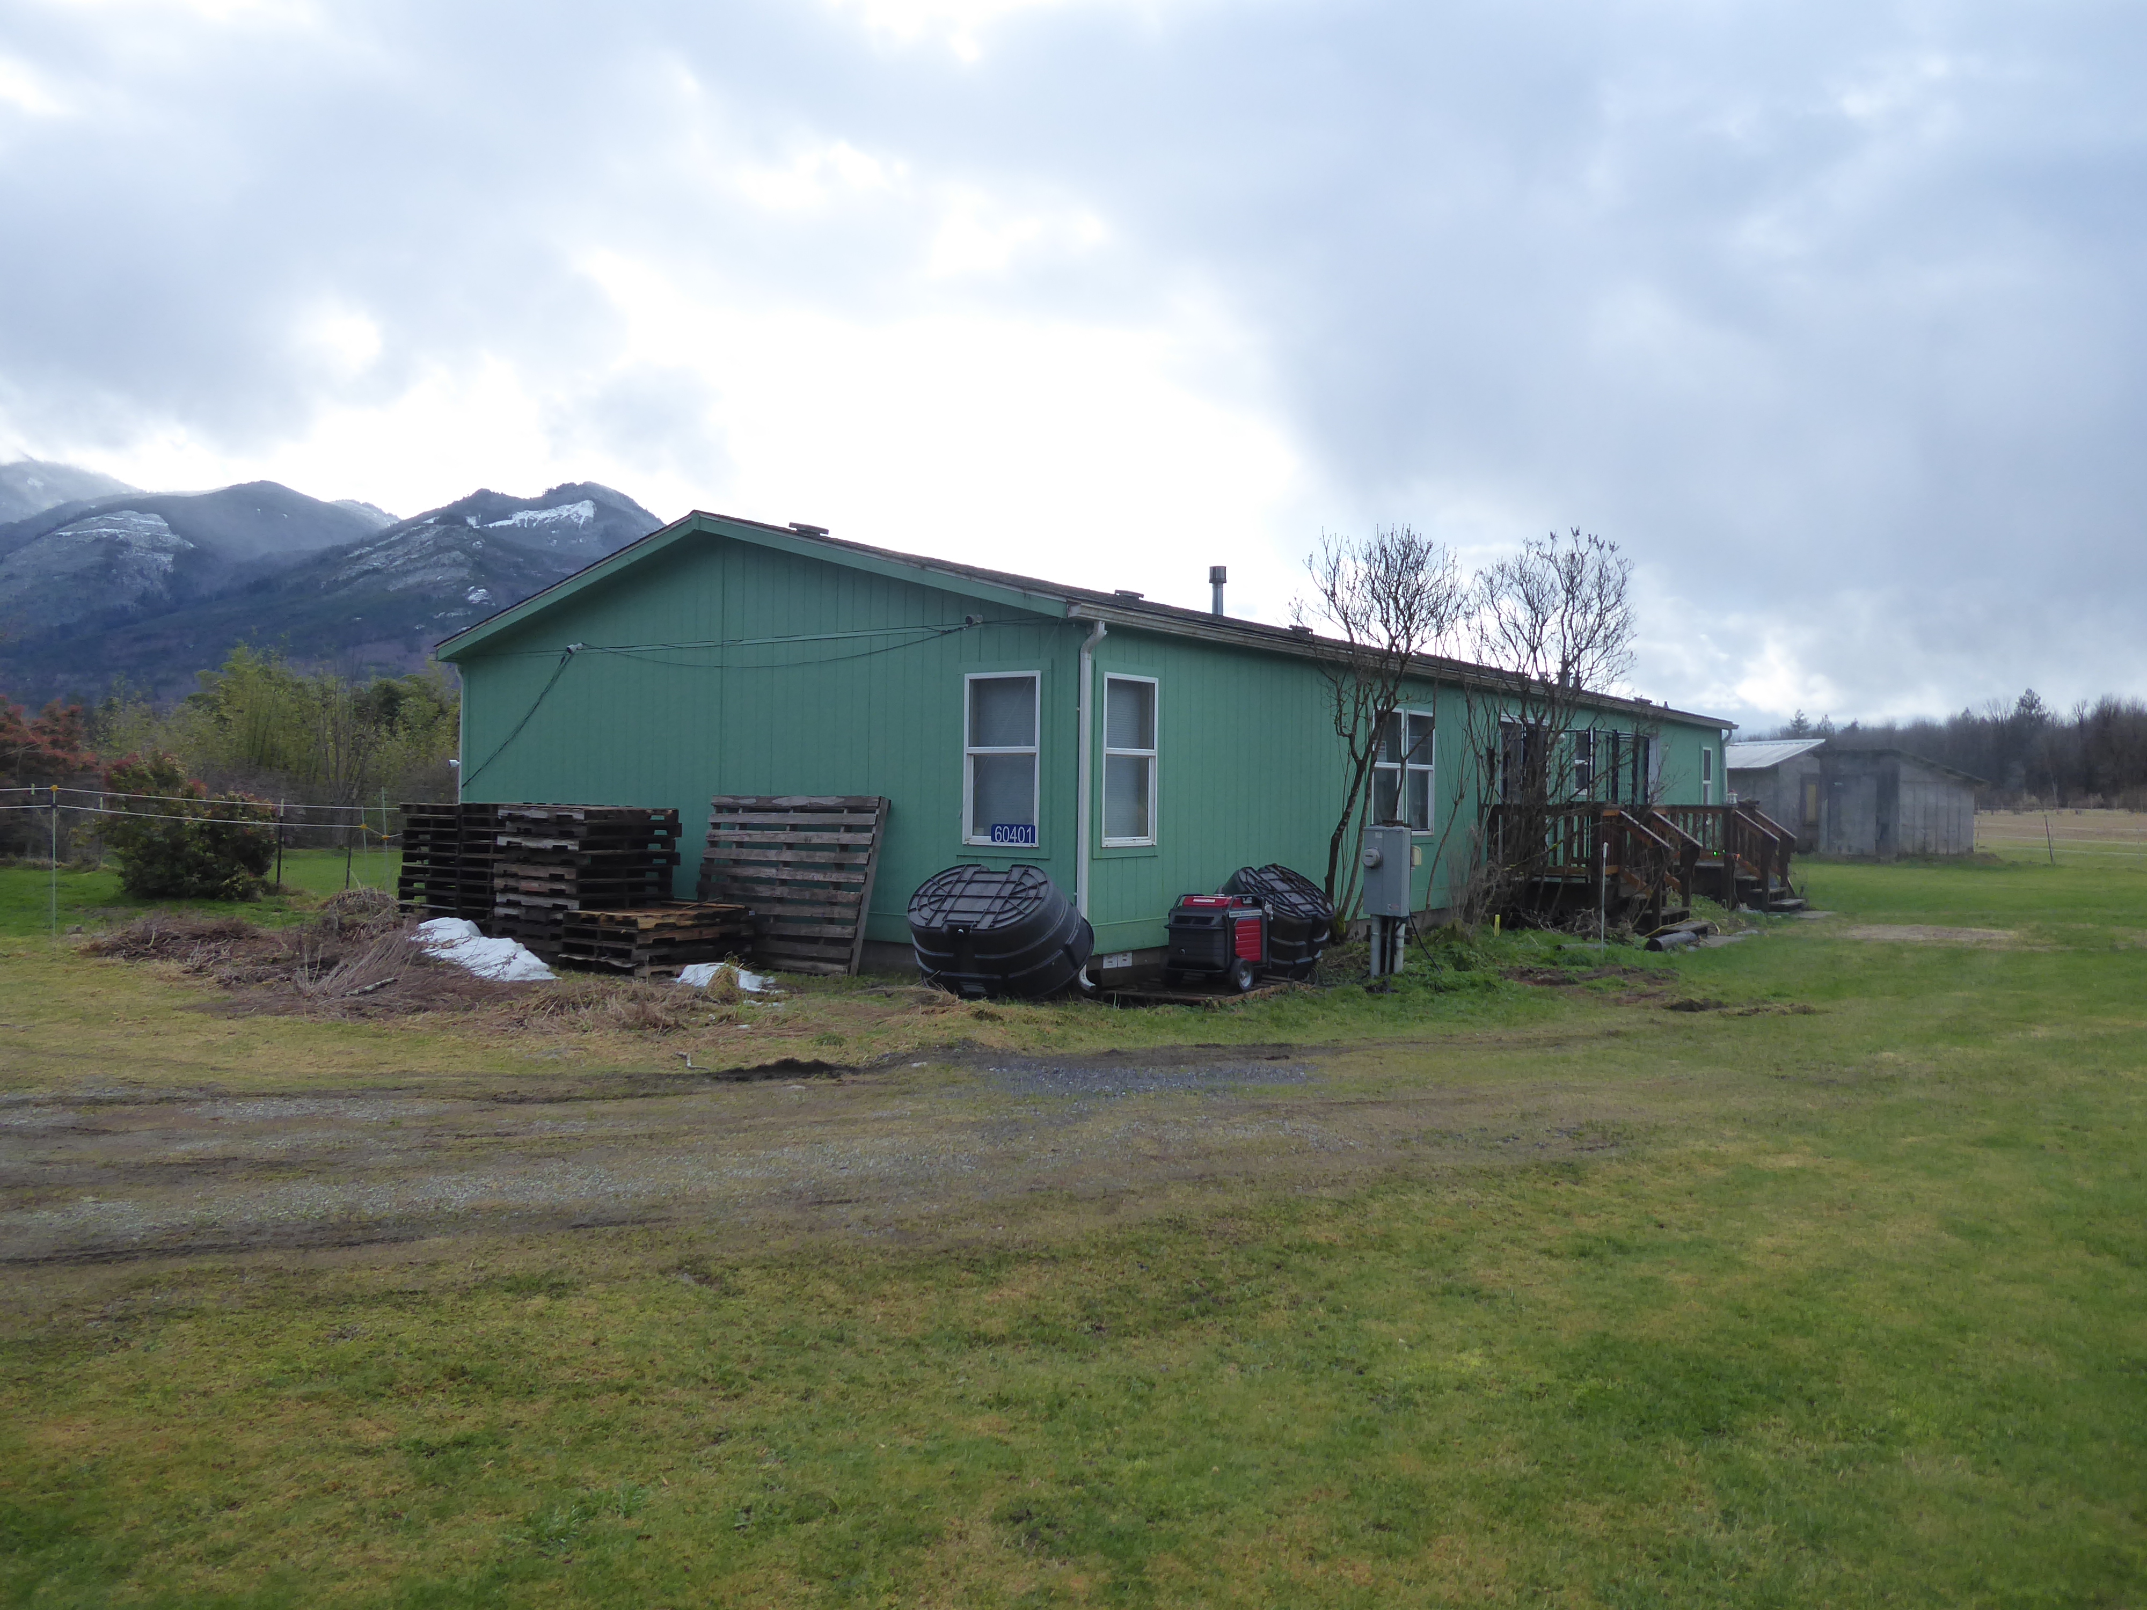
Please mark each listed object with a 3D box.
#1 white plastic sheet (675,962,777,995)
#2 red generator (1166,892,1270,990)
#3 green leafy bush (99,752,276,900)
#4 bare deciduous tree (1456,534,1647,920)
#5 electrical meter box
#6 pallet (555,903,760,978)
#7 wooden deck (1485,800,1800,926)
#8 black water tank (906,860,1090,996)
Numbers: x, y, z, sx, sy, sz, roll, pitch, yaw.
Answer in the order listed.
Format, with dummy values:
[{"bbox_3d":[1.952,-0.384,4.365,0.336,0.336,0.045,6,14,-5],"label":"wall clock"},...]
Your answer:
[{"bbox_3d":[-2.689,1.288,11.979,0.772,0.178,0.446,1,0,27],"label":"white plastic sheet"},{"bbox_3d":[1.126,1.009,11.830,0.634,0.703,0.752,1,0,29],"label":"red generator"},{"bbox_3d":[-12.429,0.239,21.780,2.376,2.029,2.178,0,0,-16],"label":"green leafy bush"},{"bbox_3d":[5.626,-0.927,18.216,2.079,4.554,1.881,1,0,24],"label":"bare deciduous tree"},{"bbox_3d":[2.557,0.560,12.672,0.346,0.752,0.218,1,0,36],"label":"electrical meter box"},{"bbox_3d":[-3.557,1.141,13.166,0.990,0.475,1.267,1,0,30],"label":"pallet"},{"bbox_3d":[8.249,0.766,21.392,2.079,1.485,8.118,1,0,36],"label":"wooden deck"},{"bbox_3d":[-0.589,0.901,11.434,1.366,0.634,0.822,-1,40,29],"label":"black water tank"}]

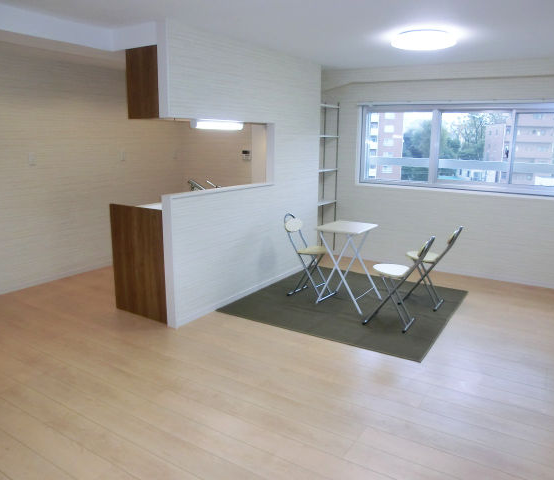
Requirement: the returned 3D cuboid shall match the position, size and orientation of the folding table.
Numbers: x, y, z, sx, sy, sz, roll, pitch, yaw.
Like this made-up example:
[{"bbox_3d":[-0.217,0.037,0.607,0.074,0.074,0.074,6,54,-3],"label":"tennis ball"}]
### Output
[{"bbox_3d":[0.671,0.231,4.040,0.480,0.705,0.500,8,14,32],"label":"folding table"}]

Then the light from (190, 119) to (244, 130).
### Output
[{"bbox_3d":[-0.519,-1.014,3.961,0.090,0.075,0.630,8,14,32],"label":"light"}]

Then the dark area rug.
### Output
[{"bbox_3d":[0.691,0.565,4.146,1.760,0.010,1.790,8,14,32],"label":"dark area rug"}]

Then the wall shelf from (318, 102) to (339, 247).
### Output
[{"bbox_3d":[0.513,-0.756,5.553,0.290,1.890,0.530,8,14,32],"label":"wall shelf"}]

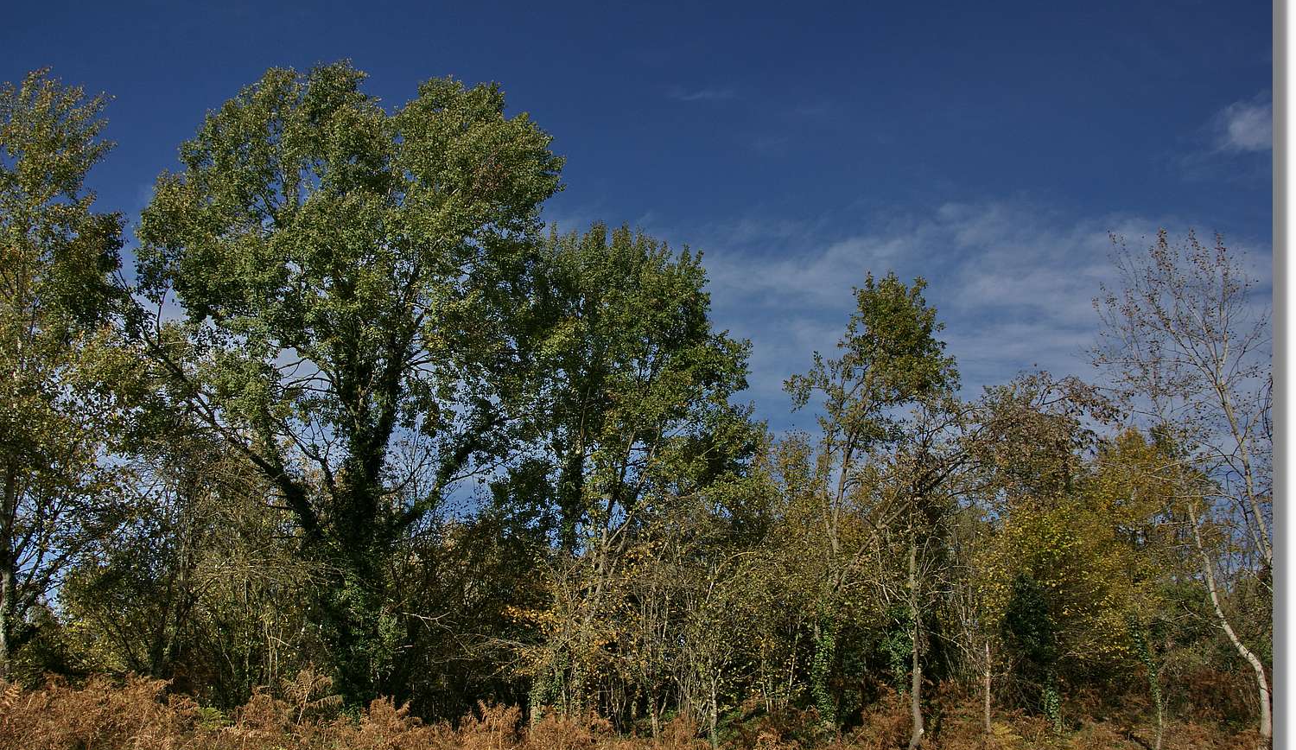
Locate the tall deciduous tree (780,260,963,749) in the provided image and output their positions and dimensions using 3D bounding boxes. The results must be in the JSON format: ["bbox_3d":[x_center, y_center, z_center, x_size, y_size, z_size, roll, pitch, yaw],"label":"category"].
[{"bbox_3d":[3.843,2.057,16.492,3.000,8.030,3.000,0,-14,0],"label":"tall deciduous tree"}]

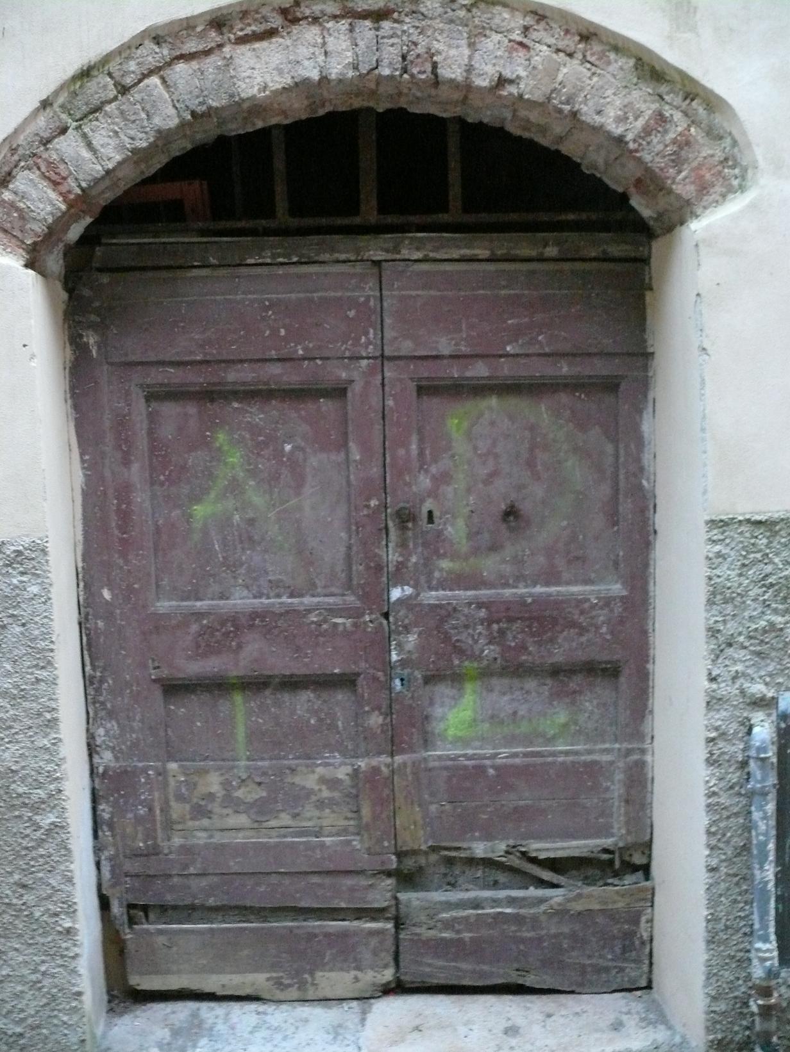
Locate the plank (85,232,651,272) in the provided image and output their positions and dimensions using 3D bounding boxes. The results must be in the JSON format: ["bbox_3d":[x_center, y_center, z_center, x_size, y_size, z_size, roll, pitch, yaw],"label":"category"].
[{"bbox_3d":[-0.056,-0.722,2.807,1.460,0.083,0.060,-2,7,-3],"label":"plank"}]

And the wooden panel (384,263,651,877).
[{"bbox_3d":[0.345,0.136,2.931,0.733,1.676,0.060,-2,7,-3],"label":"wooden panel"}]

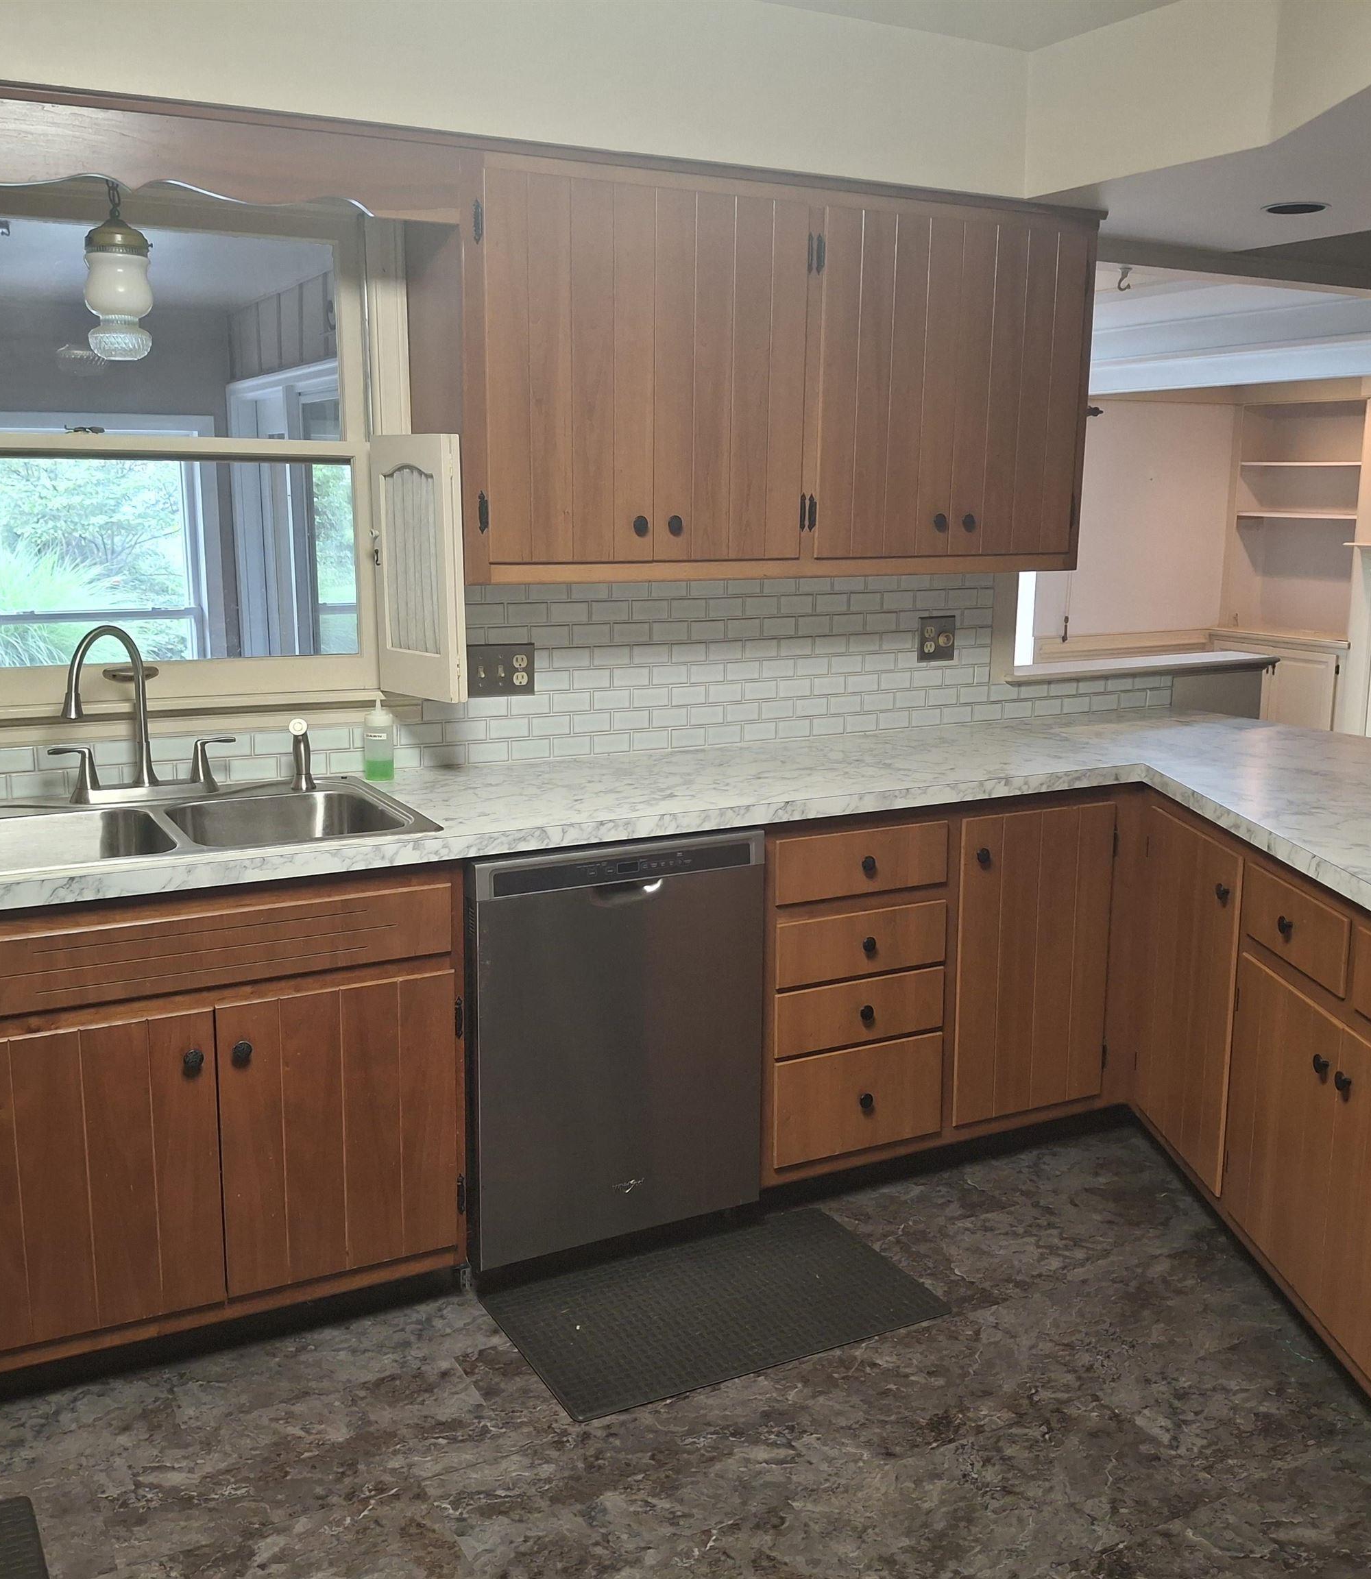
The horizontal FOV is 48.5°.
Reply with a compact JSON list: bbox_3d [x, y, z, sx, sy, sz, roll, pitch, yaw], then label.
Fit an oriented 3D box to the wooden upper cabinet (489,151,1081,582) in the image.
[{"bbox_3d":[0.189,-0.878,3.354,1.547,0.796,0.347,-5,12,-27],"label":"wooden upper cabinet"}]

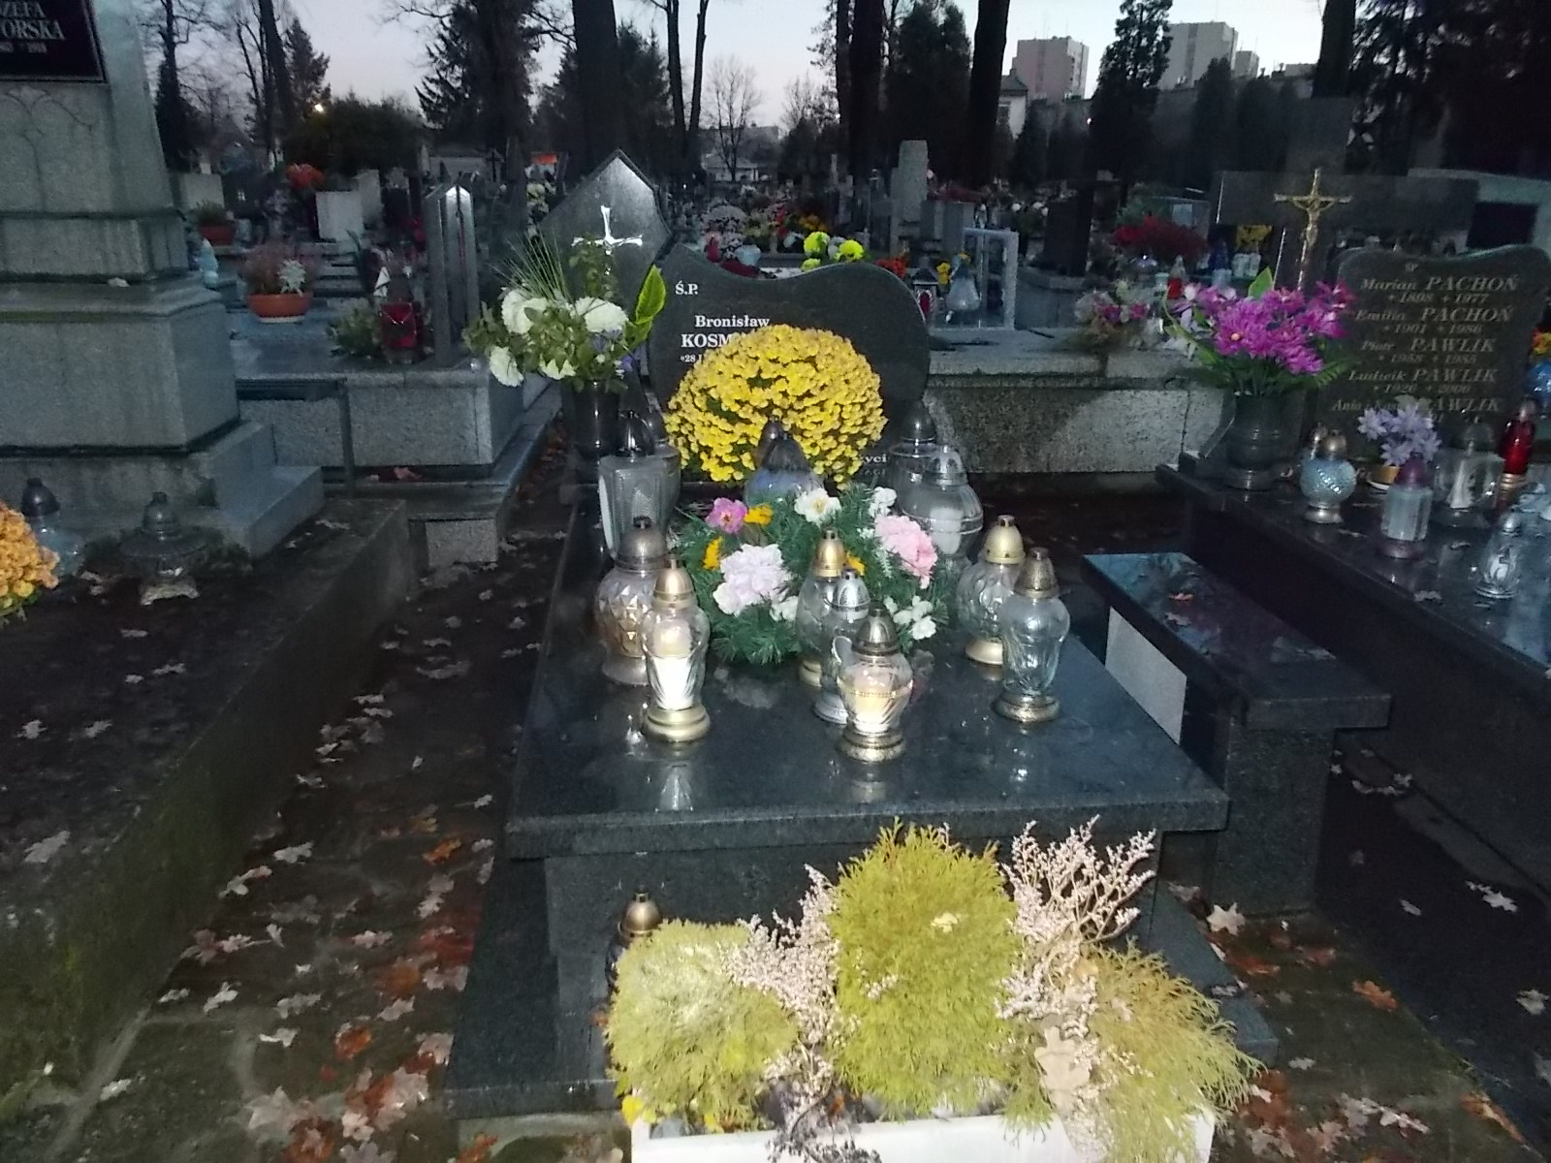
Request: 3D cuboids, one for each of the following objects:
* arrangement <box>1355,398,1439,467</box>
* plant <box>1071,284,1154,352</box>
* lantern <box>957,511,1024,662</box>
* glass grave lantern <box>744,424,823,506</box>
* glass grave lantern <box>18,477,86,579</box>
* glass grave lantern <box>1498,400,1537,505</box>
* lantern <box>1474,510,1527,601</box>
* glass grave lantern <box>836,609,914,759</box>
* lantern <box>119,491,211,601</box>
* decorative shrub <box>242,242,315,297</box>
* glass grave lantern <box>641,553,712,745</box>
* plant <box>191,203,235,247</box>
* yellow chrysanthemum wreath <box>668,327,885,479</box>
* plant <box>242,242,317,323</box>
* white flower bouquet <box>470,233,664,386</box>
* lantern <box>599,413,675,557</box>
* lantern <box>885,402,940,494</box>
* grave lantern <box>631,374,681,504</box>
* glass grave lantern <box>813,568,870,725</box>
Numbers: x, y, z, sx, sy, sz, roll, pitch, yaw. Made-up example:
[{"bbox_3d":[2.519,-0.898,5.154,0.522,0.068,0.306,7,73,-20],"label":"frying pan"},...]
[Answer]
[{"bbox_3d":[1.889,-0.453,3.530,0.250,0.200,0.210,0,20,0],"label":"arrangement"},{"bbox_3d":[1.701,-1.325,5.862,0.402,0.300,0.342,0,20,0],"label":"plant"},{"bbox_3d":[0.400,0.011,2.087,0.148,0.255,0.148,-1,18,-5],"label":"lantern"},{"bbox_3d":[0.021,-0.197,2.712,0.186,0.333,0.186,-1,18,-5],"label":"glass grave lantern"},{"bbox_3d":[-1.765,-0.110,2.818,0.173,0.277,0.173,-1,18,-5],"label":"glass grave lantern"},{"bbox_3d":[2.165,-0.379,3.378,0.112,0.287,0.112,0,20,0],"label":"glass grave lantern"},{"bbox_3d":[1.583,-0.062,2.534,0.095,0.186,0.095,-1,18,-5],"label":"lantern"},{"bbox_3d":[0.149,0.149,1.729,0.113,0.213,0.113,-1,18,-5],"label":"glass grave lantern"},{"bbox_3d":[-1.483,-0.091,2.820,0.214,0.245,0.214,-1,18,-5],"label":"lantern"},{"bbox_3d":[-2.548,-1.587,5.983,0.348,0.254,0.296,-1,18,-5],"label":"decorative shrub"},{"bbox_3d":[-0.160,0.103,1.852,0.110,0.291,0.110,-1,18,-5],"label":"glass grave lantern"},{"bbox_3d":[-4.588,-2.901,9.506,0.316,0.334,0.301,-1,18,-5],"label":"plant"},{"bbox_3d":[0.002,-0.412,3.003,0.562,0.446,0.517,-1,18,-5],"label":"yellow chrysanthemum wreath"},{"bbox_3d":[-2.377,-1.421,5.548,0.329,0.337,0.312,-1,18,-5],"label":"plant"},{"bbox_3d":[-0.572,-0.728,3.170,0.527,0.391,0.422,-1,18,-5],"label":"white flower bouquet"},{"bbox_3d":[-0.316,-0.207,2.589,0.135,0.340,0.135,-6,19,-20],"label":"lantern"},{"bbox_3d":[0.369,-0.298,2.935,0.137,0.310,0.137,0,20,0],"label":"lantern"},{"bbox_3d":[-0.285,-0.261,2.689,0.137,0.345,0.137,-2,18,-6],"label":"grave lantern"},{"bbox_3d":[0.120,0.101,1.933,0.102,0.252,0.102,-1,18,-5],"label":"glass grave lantern"}]

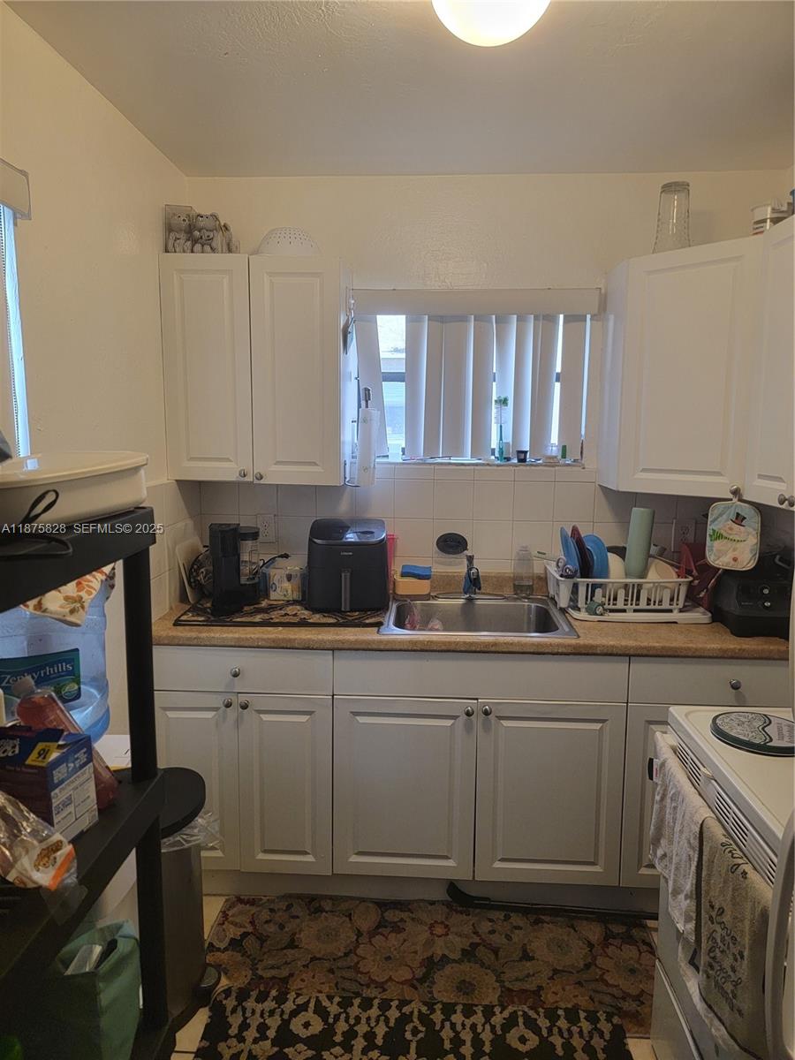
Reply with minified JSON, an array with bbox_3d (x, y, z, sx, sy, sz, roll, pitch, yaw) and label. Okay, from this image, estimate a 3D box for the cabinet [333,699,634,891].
[{"bbox_3d":[0.269,0.787,2.634,0.914,0.610,0.630,1,7,3],"label":"cabinet"}]

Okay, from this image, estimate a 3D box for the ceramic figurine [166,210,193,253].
[{"bbox_3d":[-0.738,-0.997,2.500,0.083,0.155,0.080,-1,8,-11],"label":"ceramic figurine"}]

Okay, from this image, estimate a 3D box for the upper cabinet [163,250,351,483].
[{"bbox_3d":[-0.482,-0.551,2.656,0.610,0.760,0.335,1,7,3],"label":"upper cabinet"}]

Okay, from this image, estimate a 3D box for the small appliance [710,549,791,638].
[{"bbox_3d":[1.171,0.208,2.416,0.210,0.230,0.210,2,7,8],"label":"small appliance"}]

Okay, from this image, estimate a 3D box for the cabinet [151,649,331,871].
[{"bbox_3d":[-0.491,0.705,2.667,0.610,0.750,0.630,1,7,3],"label":"cabinet"}]

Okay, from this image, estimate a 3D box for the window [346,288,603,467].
[{"bbox_3d":[0.276,-0.562,2.737,0.878,0.626,0.140,1,7,3],"label":"window"}]

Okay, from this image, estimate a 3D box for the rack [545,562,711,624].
[{"bbox_3d":[0.807,0.215,2.629,0.520,0.135,0.315,1,7,3],"label":"rack"}]

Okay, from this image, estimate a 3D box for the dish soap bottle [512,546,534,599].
[{"bbox_3d":[0.479,0.164,2.797,0.075,0.200,0.060,1,7,3],"label":"dish soap bottle"}]

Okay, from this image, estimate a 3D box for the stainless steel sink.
[{"bbox_3d":[0.270,0.374,2.588,0.630,0.170,0.550,1,7,3],"label":"stainless steel sink"}]

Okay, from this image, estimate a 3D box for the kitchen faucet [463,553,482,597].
[{"bbox_3d":[0.277,0.180,2.697,0.066,0.172,0.180,1,7,3],"label":"kitchen faucet"}]

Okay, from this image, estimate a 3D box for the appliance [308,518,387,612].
[{"bbox_3d":[-0.169,0.114,2.671,0.290,0.301,0.325,1,7,3],"label":"appliance"}]

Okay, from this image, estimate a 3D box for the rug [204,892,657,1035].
[{"bbox_3d":[0.109,1.262,2.163,1.360,0.012,0.520,1,7,4],"label":"rug"}]

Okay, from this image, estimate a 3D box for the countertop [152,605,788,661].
[{"bbox_3d":[0.264,0.311,2.533,2.120,0.044,0.650,1,7,3],"label":"countertop"}]

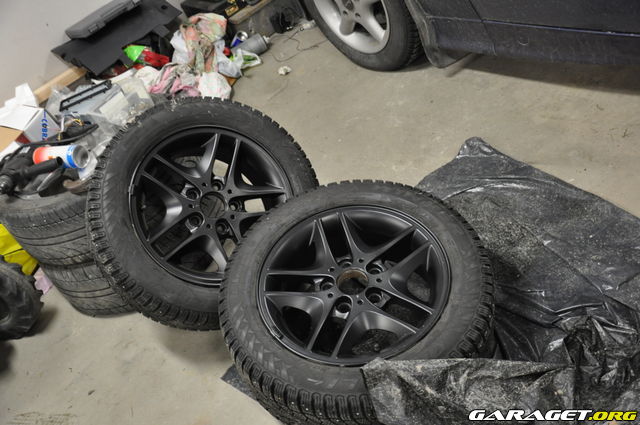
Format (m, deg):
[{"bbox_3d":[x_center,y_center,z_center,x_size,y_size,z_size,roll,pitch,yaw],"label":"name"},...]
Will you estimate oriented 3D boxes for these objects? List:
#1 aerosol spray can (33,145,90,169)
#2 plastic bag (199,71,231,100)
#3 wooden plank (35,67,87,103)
[{"bbox_3d":[-0.805,-0.174,2.480,0.185,0.067,0.067,2,41,24],"label":"aerosol spray can"},{"bbox_3d":[-0.460,-0.542,3.480,0.140,0.120,0.130,-27,33,-3],"label":"plastic bag"},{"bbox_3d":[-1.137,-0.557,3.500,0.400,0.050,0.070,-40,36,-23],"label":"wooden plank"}]

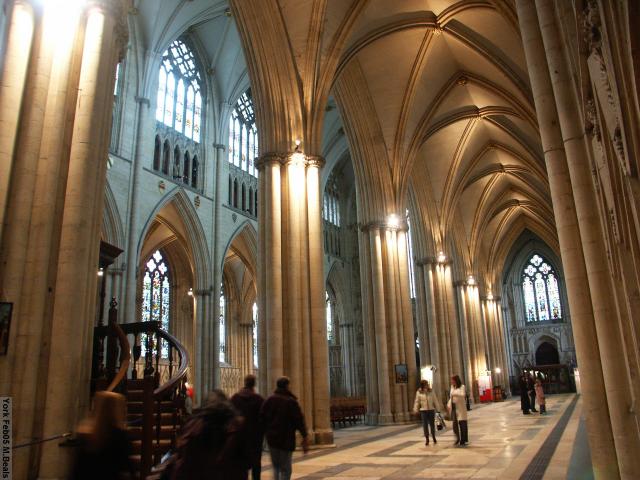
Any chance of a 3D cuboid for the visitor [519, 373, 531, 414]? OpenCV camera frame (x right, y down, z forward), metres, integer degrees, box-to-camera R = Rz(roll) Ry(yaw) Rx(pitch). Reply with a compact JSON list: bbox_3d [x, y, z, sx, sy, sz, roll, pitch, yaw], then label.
[{"bbox_3d":[8.902,6.696,22.713,0.420,1.740,0.500,-10,-17,30],"label":"visitor"}]

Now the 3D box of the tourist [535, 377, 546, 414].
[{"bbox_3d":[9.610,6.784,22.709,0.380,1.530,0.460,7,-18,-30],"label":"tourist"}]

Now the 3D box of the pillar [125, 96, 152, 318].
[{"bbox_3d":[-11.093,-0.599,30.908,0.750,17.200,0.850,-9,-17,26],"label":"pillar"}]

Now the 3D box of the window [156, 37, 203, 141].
[{"bbox_3d":[-9.986,-11.136,37.594,0.400,7.260,4.820,-9,-17,26],"label":"window"}]

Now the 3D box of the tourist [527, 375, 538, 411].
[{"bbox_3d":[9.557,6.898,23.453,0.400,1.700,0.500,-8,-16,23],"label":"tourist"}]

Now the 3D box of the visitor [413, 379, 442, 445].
[{"bbox_3d":[2.730,4.415,13.339,0.620,1.600,0.420,2,-16,-14],"label":"visitor"}]

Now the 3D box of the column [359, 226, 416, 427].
[{"bbox_3d":[2.846,3.358,21.719,2.050,8.000,2.050,-9,-17,26],"label":"column"}]

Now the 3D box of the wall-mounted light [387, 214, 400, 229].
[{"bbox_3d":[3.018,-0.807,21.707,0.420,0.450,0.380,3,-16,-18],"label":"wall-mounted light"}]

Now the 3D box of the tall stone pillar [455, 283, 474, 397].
[{"bbox_3d":[10.201,6.935,35.745,1.900,7.800,1.900,-9,-17,26],"label":"tall stone pillar"}]

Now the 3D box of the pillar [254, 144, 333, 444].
[{"bbox_3d":[-0.832,1.570,14.705,2.050,8.000,2.050,-9,-17,26],"label":"pillar"}]

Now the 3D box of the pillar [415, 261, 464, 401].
[{"bbox_3d":[6.523,5.147,28.732,2.050,7.800,2.050,-9,-17,26],"label":"pillar"}]

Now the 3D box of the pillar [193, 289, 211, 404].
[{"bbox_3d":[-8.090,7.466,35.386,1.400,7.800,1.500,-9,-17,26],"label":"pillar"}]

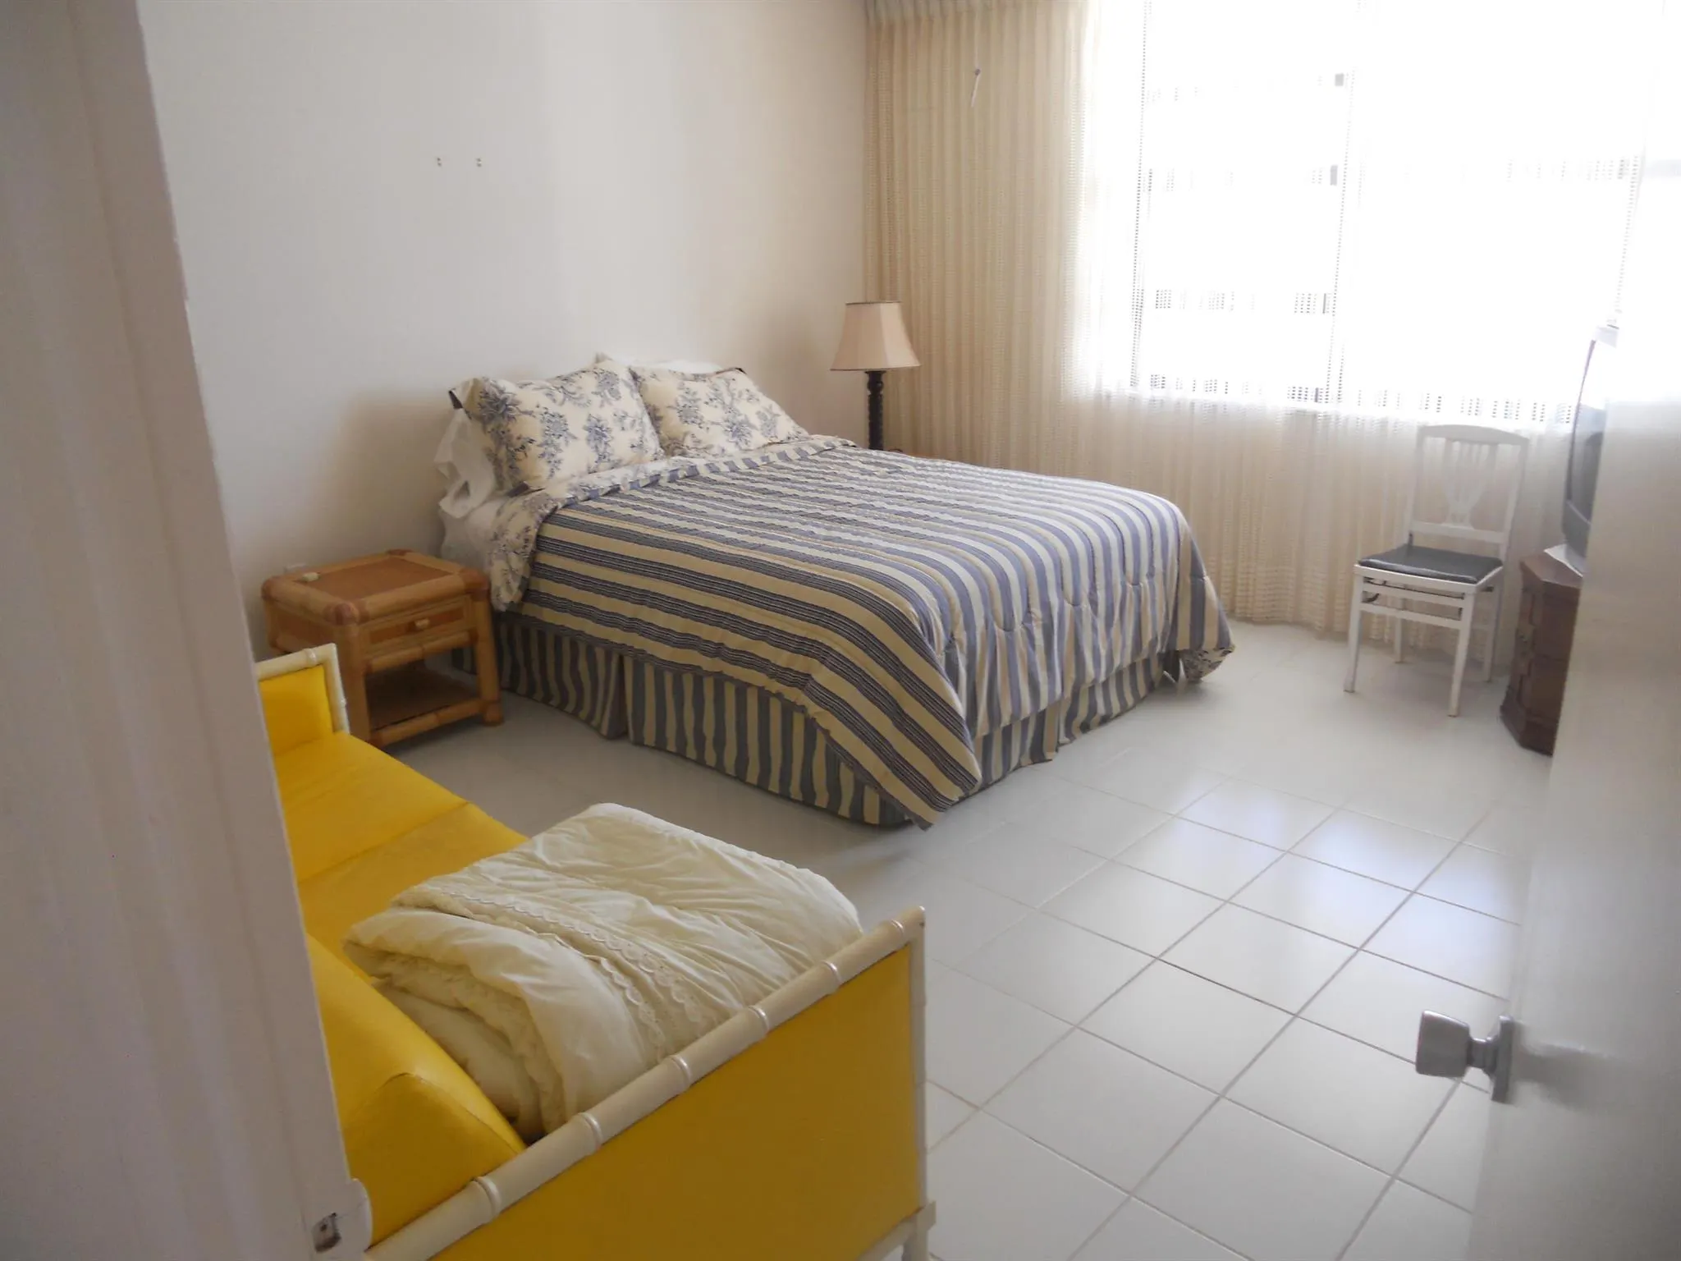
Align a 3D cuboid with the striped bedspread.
[{"bbox_3d":[0.027,-0.158,4.556,1.915,0.689,1.615,15,25,41],"label":"striped bedspread"}]

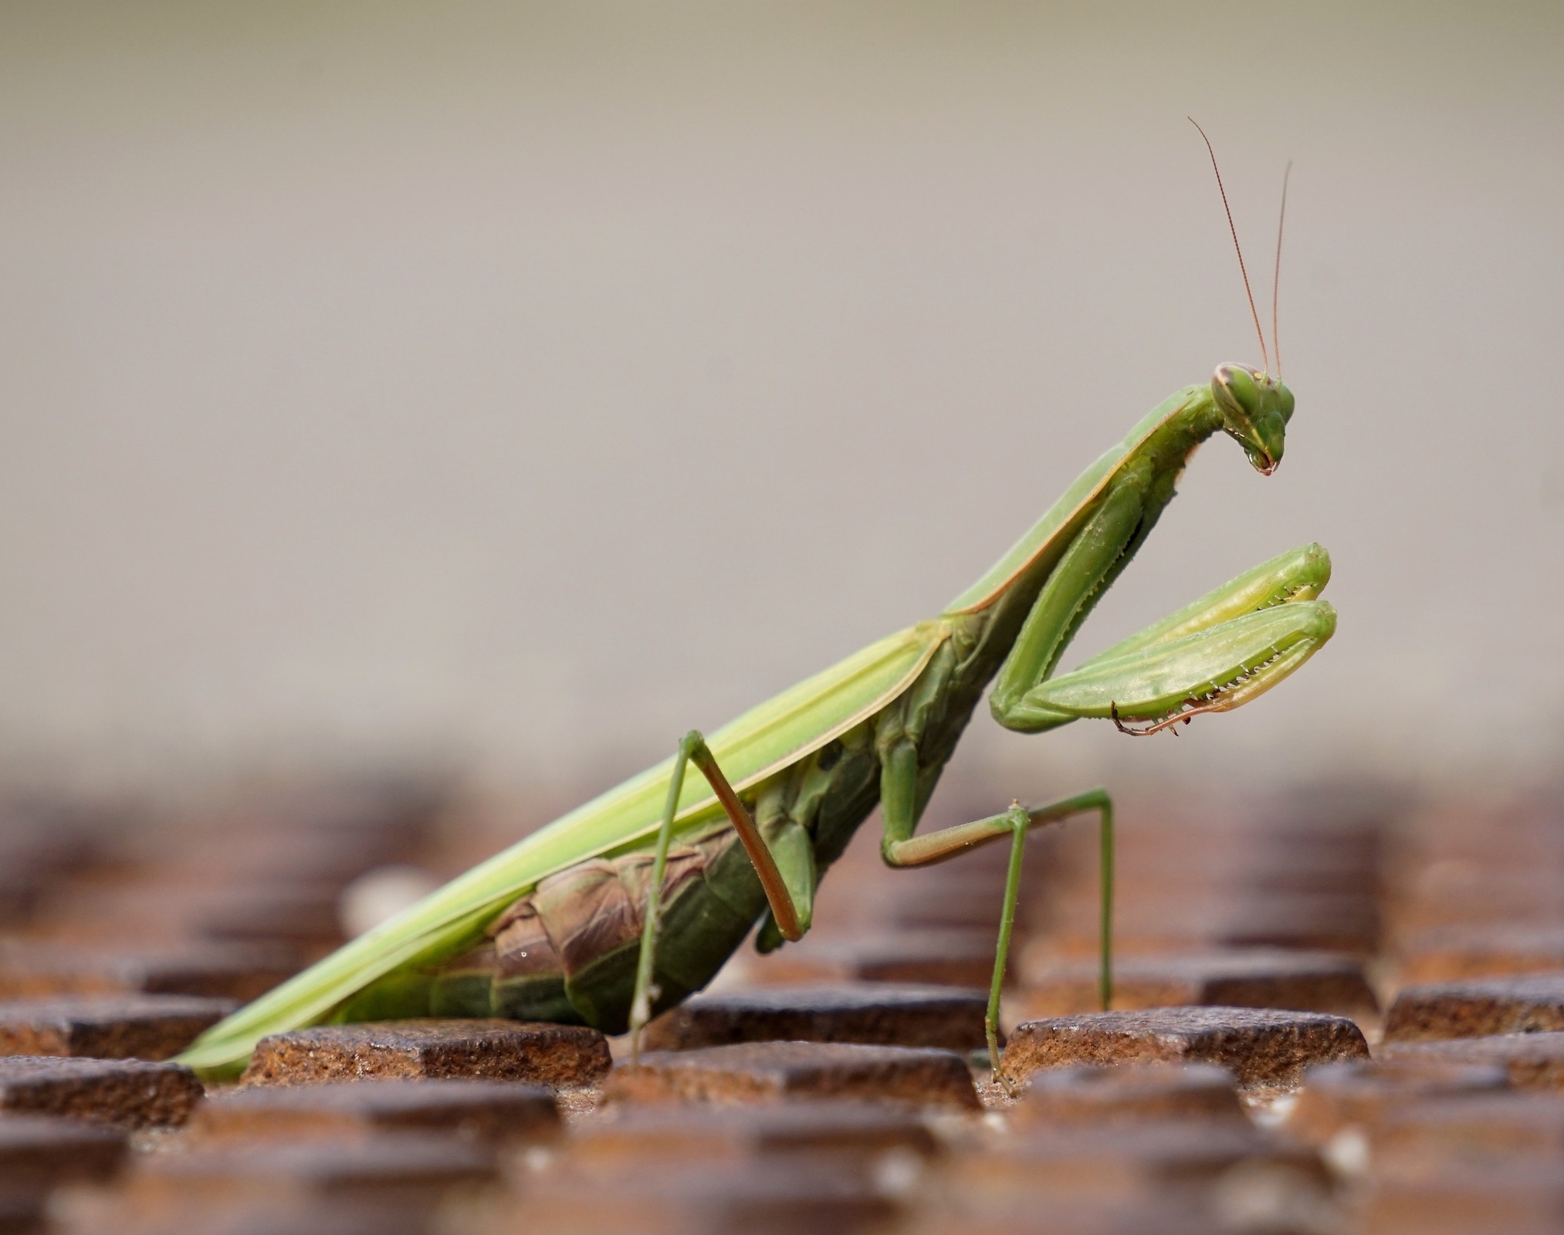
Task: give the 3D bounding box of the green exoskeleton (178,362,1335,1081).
[{"bbox_3d":[-0.001,0.006,0.920,0.067,0.040,0.029,1,6,11],"label":"green exoskeleton"}]

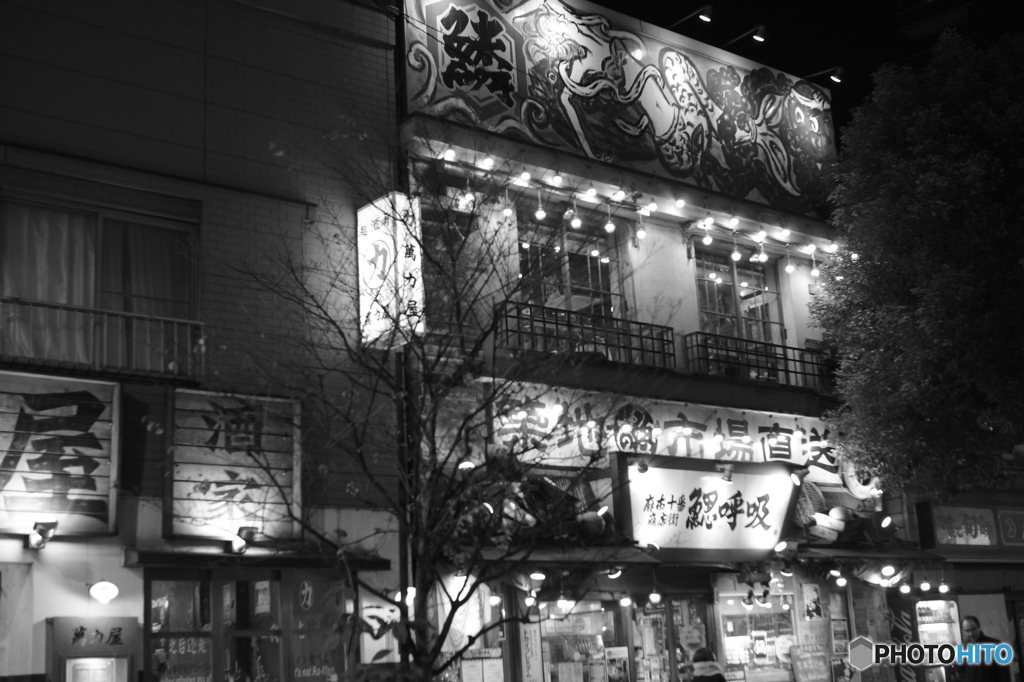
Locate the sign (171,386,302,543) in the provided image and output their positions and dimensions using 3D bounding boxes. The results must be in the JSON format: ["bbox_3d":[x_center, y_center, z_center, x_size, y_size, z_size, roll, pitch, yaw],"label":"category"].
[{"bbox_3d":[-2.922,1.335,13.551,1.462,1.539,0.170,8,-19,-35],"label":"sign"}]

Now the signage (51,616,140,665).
[{"bbox_3d":[-3.935,2.823,12.072,0.811,0.414,0.080,8,-19,-35],"label":"signage"}]

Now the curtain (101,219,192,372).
[{"bbox_3d":[-3.924,-0.470,13.766,0.978,1.652,0.100,8,-19,-35],"label":"curtain"}]

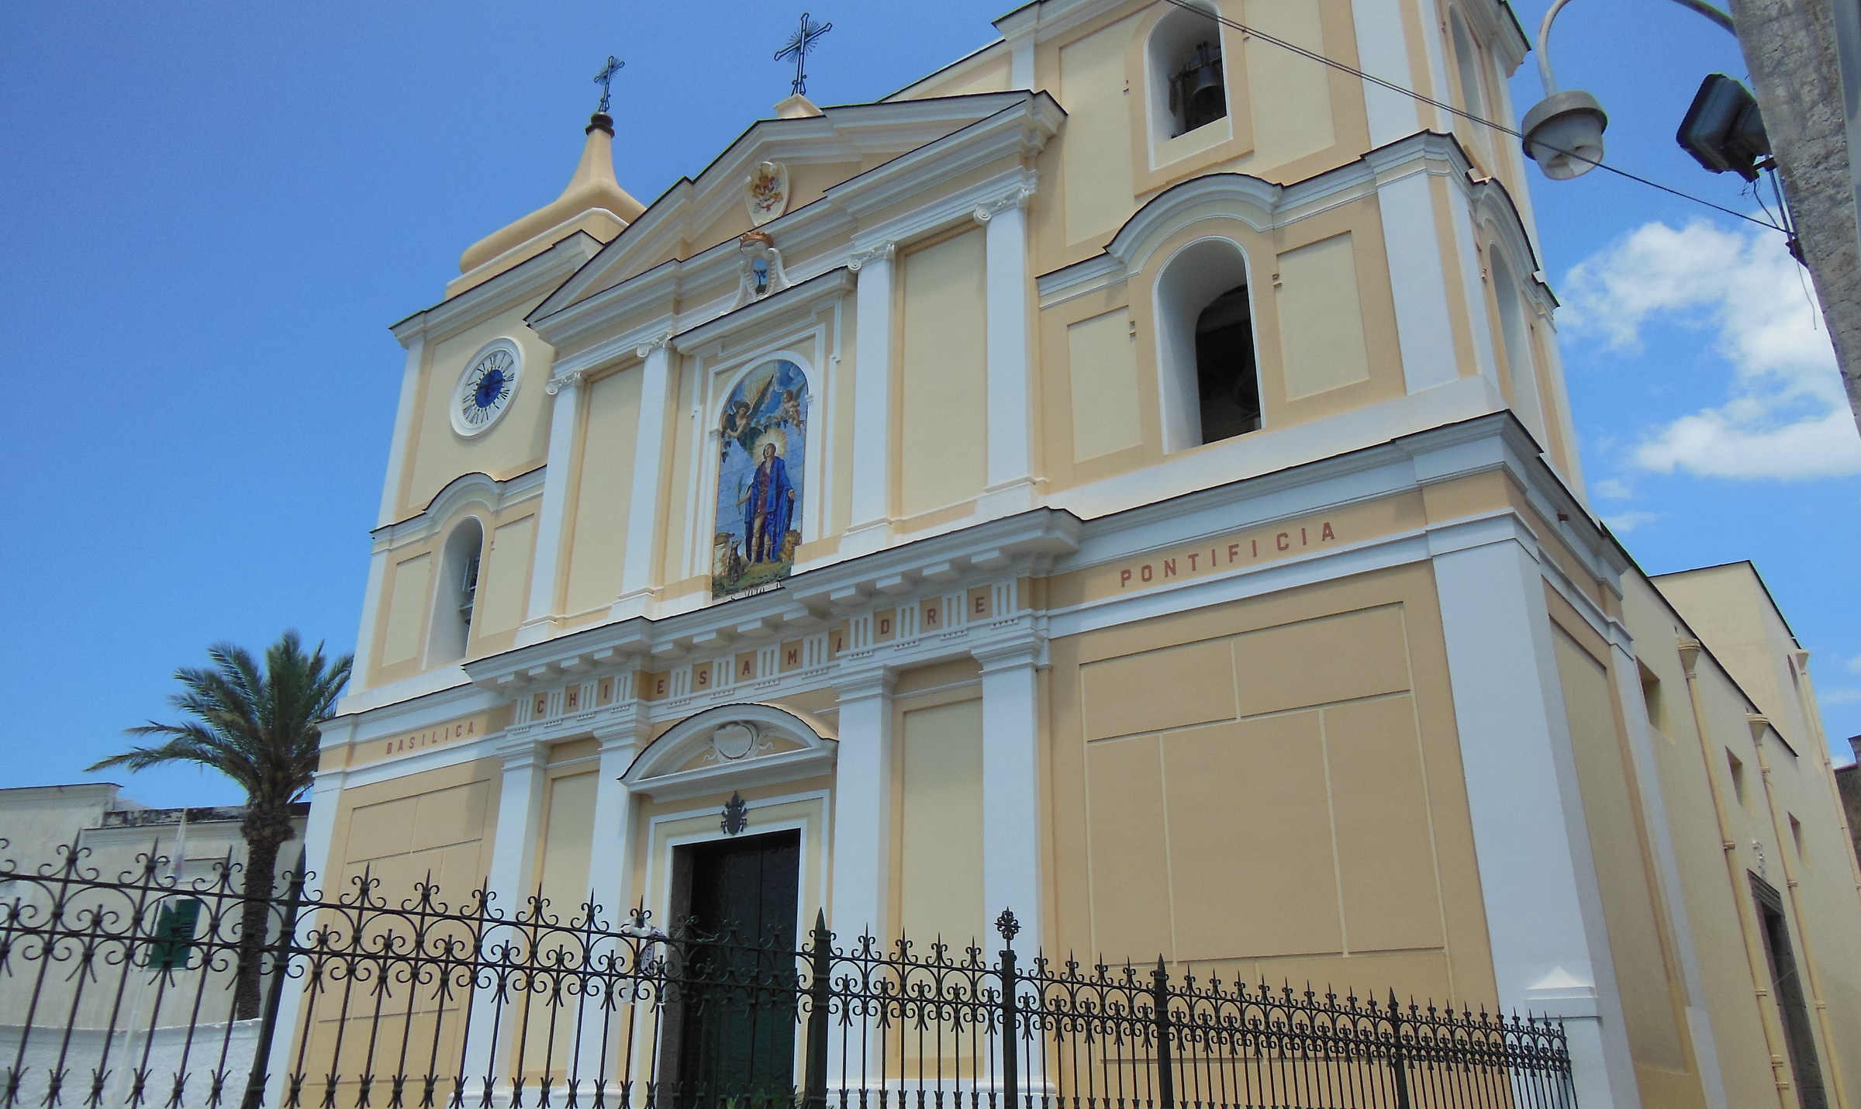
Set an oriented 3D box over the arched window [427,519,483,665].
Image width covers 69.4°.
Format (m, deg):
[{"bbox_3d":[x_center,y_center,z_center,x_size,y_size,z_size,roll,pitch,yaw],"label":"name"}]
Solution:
[{"bbox_3d":[-8.703,0.659,25.089,1.150,2.900,0.450,-15,-27,32],"label":"arched window"}]

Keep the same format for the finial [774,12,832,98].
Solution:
[{"bbox_3d":[-2.369,-9.157,24.614,1.310,1.950,0.150,-15,-27,32],"label":"finial"}]

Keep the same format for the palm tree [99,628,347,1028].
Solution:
[{"bbox_3d":[-15.228,6.763,30.994,6.600,11.000,6.600,-15,-27,32],"label":"palm tree"}]

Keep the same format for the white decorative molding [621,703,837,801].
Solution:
[{"bbox_3d":[-2.808,2.796,19.347,4.100,1.120,0.500,-15,-27,32],"label":"white decorative molding"}]

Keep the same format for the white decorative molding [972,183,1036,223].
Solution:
[{"bbox_3d":[1.076,-5.049,19.456,0.980,0.440,0.280,-15,-27,32],"label":"white decorative molding"}]

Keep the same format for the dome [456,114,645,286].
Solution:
[{"bbox_3d":[-7.679,-8.164,30.646,4.400,4.700,3.700,-15,-27,32],"label":"dome"}]

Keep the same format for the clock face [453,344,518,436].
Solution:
[{"bbox_3d":[-8.771,-3.303,26.541,2.100,2.100,0.150,-15,-27,32],"label":"clock face"}]

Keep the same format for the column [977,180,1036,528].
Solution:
[{"bbox_3d":[1.075,-2.896,18.581,0.920,5.100,0.280,-15,-27,32],"label":"column"}]

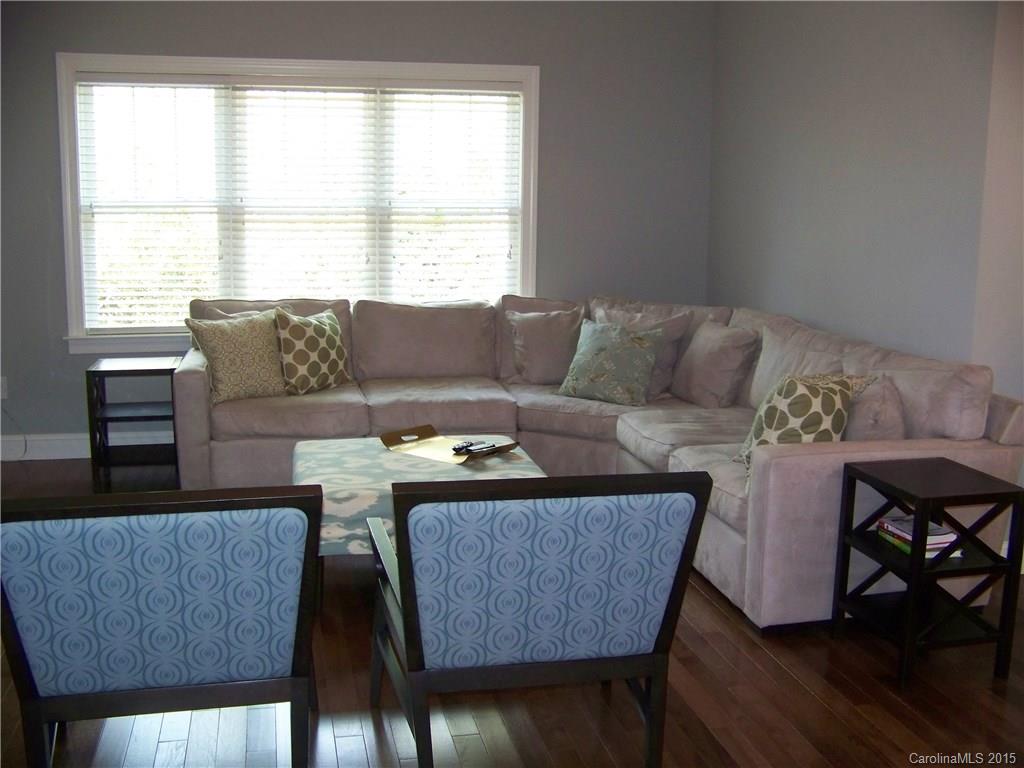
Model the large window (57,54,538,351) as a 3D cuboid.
[{"bbox_3d":[-1.125,-1.001,6.024,2.638,1.586,0.120,-2,10,-13],"label":"large window"}]

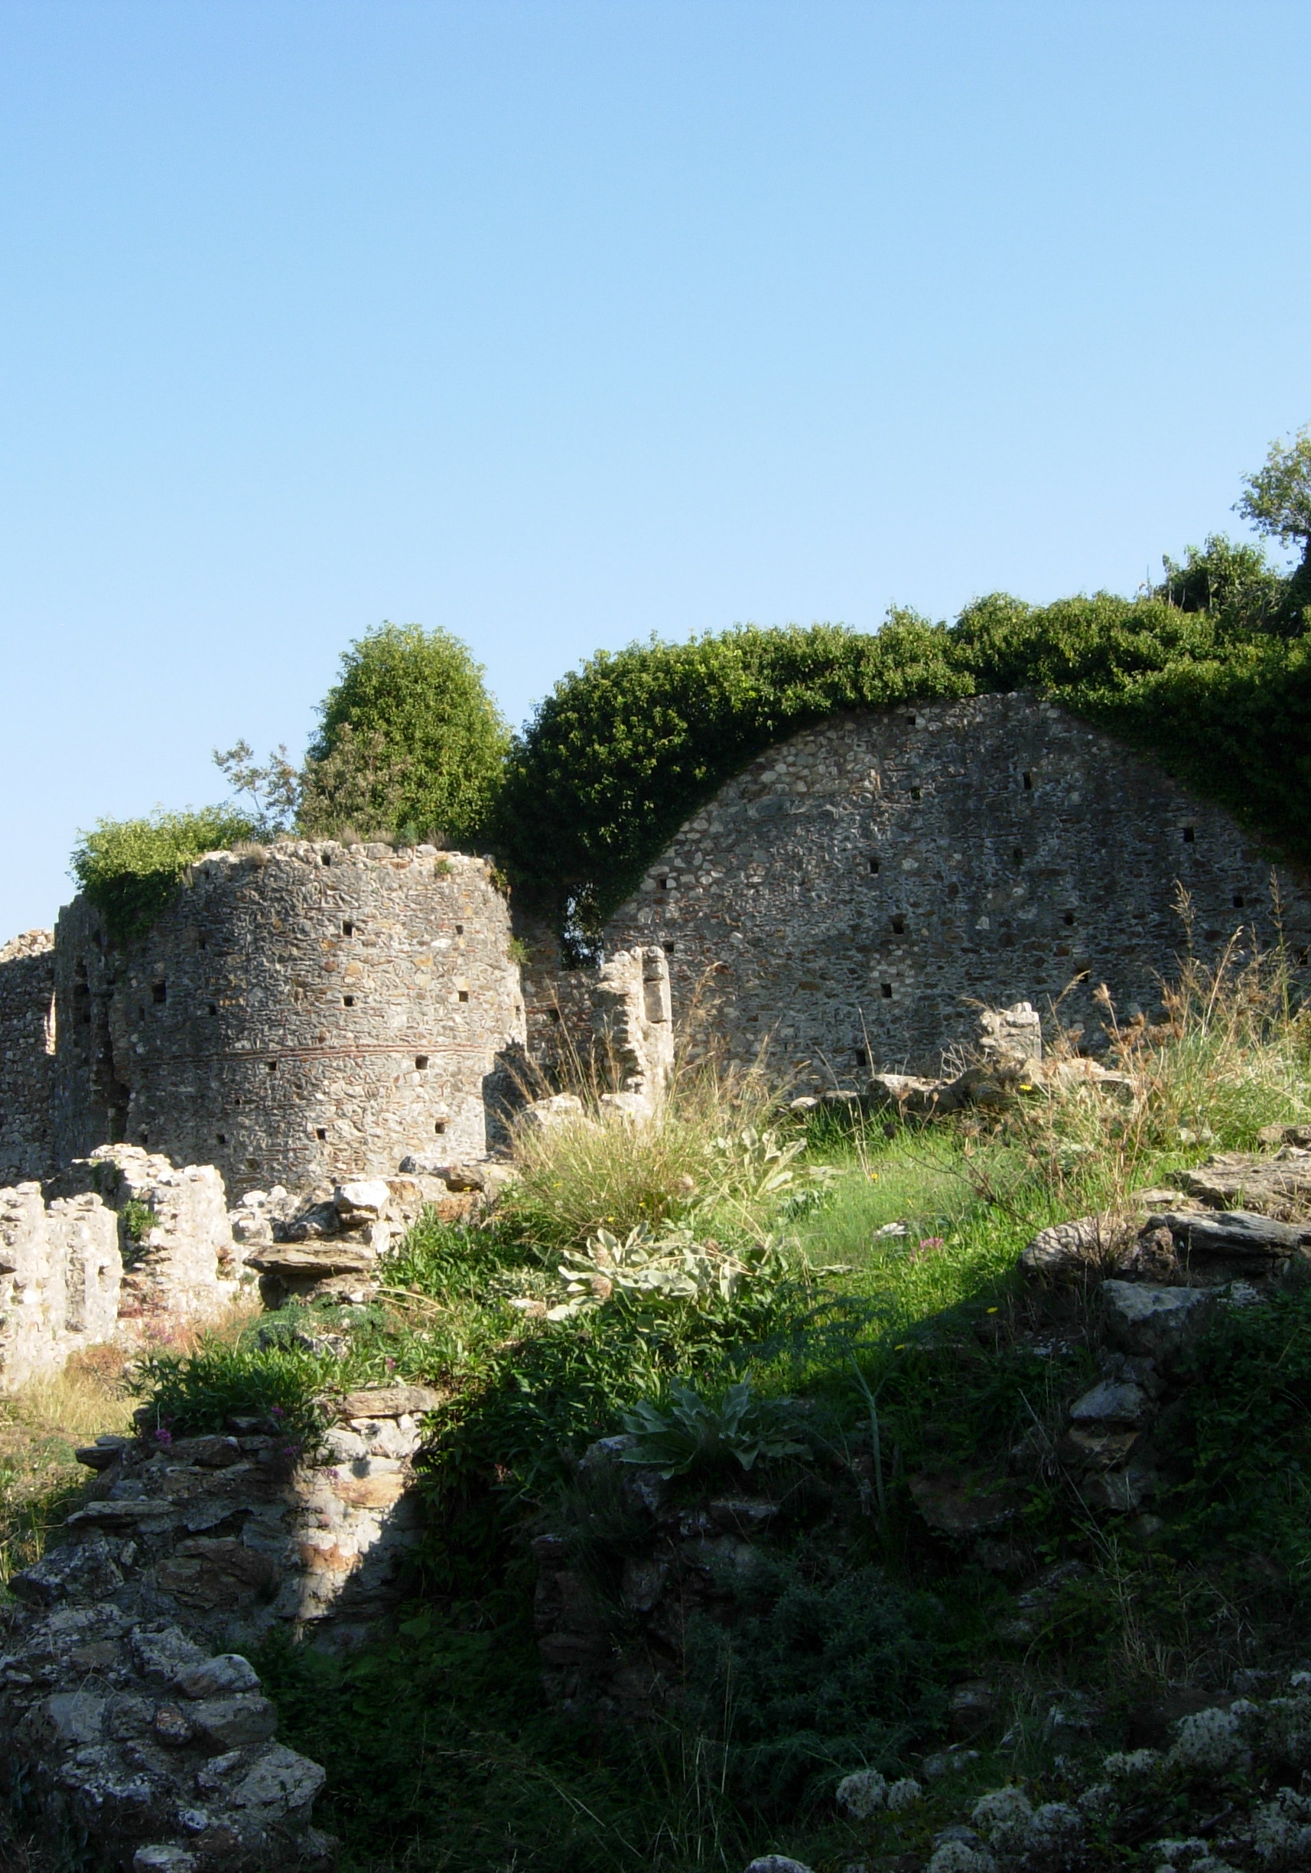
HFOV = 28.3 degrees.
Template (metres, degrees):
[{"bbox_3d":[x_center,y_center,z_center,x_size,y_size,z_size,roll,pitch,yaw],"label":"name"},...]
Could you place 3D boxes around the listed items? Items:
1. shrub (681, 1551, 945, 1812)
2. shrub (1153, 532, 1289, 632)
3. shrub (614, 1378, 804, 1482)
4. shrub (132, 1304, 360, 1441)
[{"bbox_3d":[0.454,2.149,7.500,0.766,0.649,0.690,0,-6,0],"label":"shrub"},{"bbox_3d":[9.118,-5.742,42.000,2.177,1.609,1.959,0,-6,0],"label":"shrub"},{"bbox_3d":[0.195,1.672,8.800,0.648,0.303,0.615,0,-6,0],"label":"shrub"},{"bbox_3d":[-1.578,1.679,10.000,0.879,0.473,0.747,0,-6,0],"label":"shrub"}]

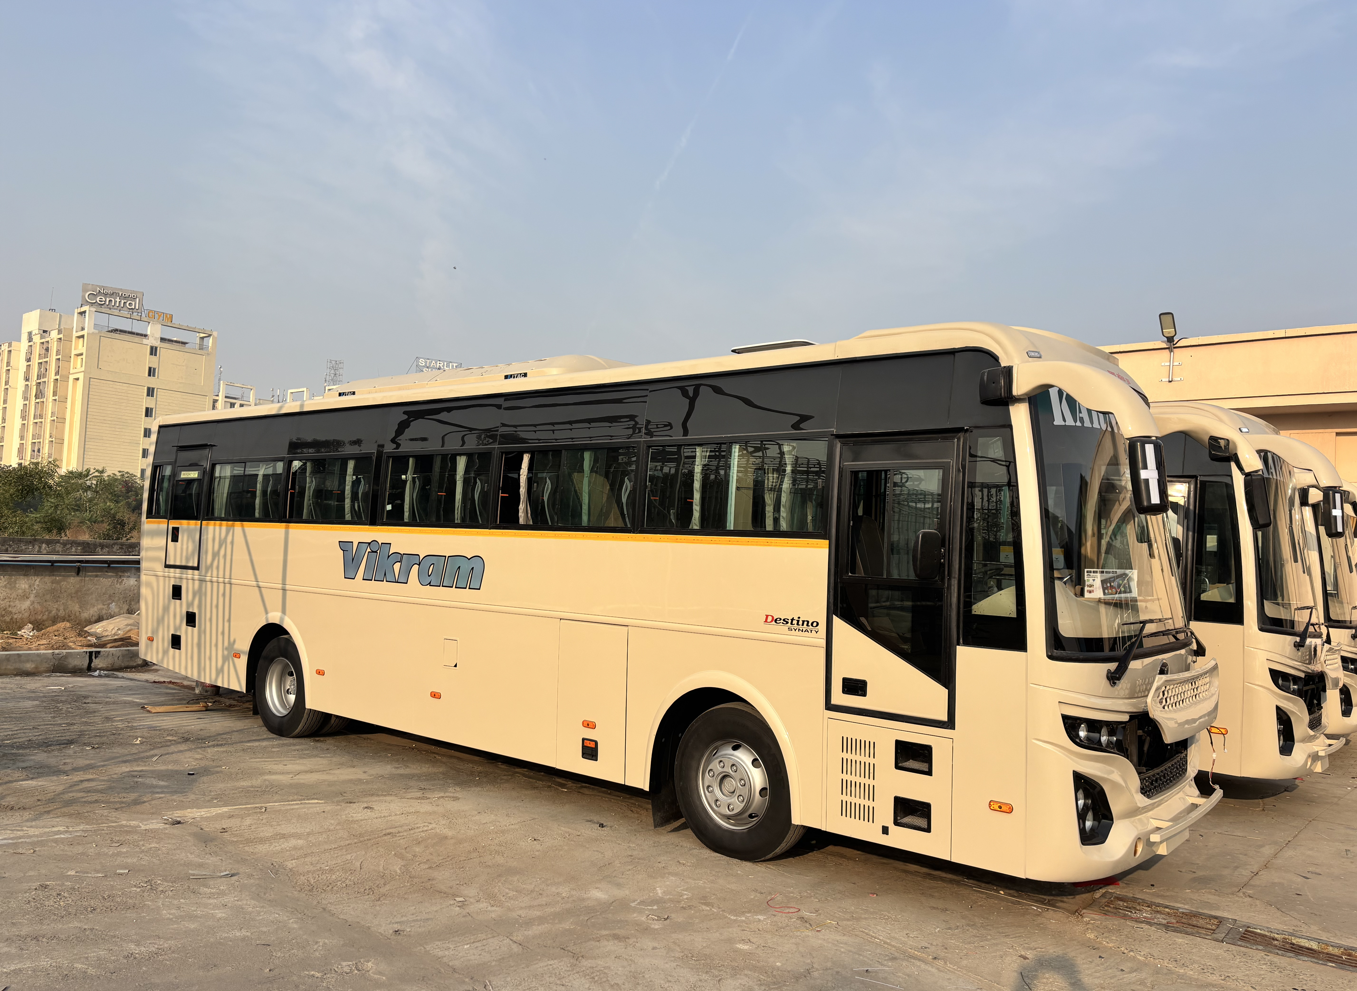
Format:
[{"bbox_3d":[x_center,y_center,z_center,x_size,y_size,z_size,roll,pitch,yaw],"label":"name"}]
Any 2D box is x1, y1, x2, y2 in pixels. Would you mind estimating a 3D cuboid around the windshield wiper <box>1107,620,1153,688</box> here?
[{"bbox_3d":[2.636,0.929,5.962,0.120,0.330,0.700,0,-4,39],"label":"windshield wiper"}]

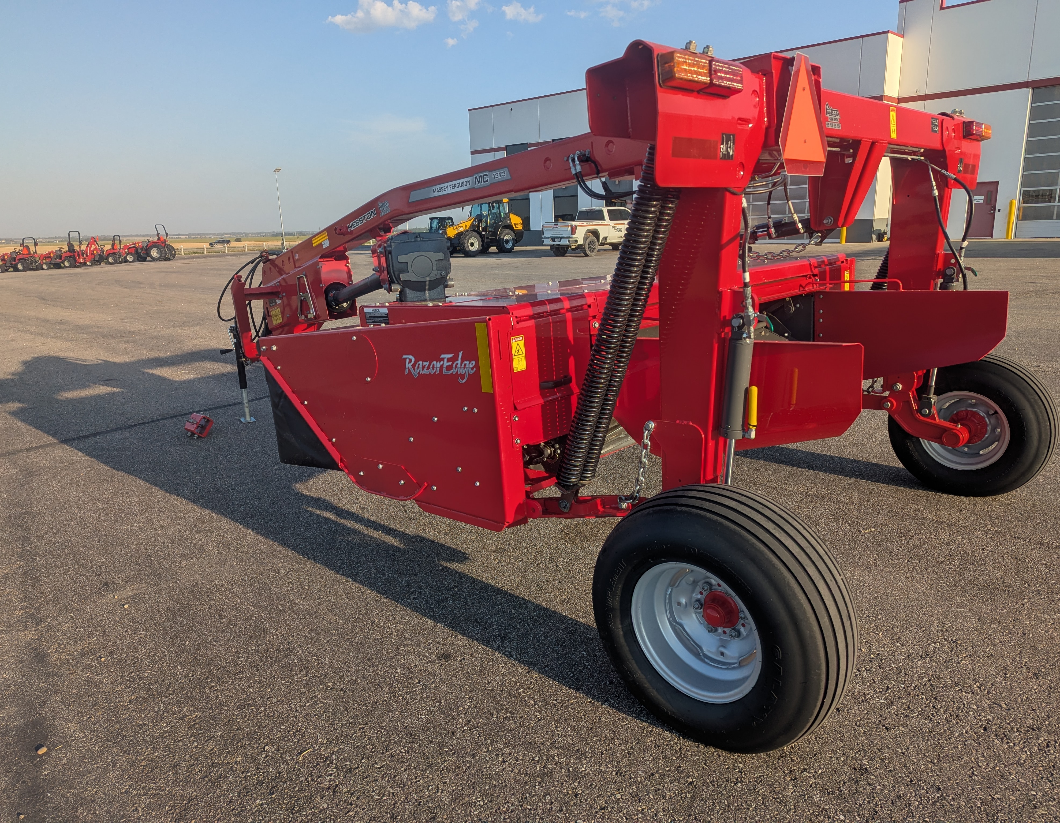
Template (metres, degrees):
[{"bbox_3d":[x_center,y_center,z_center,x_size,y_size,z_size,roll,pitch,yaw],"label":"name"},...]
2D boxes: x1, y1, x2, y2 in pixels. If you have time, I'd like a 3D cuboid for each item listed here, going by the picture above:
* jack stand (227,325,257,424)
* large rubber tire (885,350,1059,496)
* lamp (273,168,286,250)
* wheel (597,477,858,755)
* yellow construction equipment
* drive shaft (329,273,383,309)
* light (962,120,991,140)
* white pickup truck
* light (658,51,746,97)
[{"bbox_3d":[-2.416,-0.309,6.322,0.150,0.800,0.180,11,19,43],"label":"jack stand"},{"bbox_3d":[2.360,0.076,4.062,0.787,0.787,0.330,11,19,43],"label":"large rubber tire"},{"bbox_3d":[-21.253,-17.275,65.172,0.600,6.940,0.600,-9,15,-26],"label":"lamp"},{"bbox_3d":[0.554,0.602,2.246,0.787,0.787,0.335,11,19,43],"label":"wheel"},{"bbox_3d":[-2.796,-9.117,37.656,4.800,2.620,1.900,-13,18,-39],"label":"yellow construction equipment"},{"bbox_3d":[-1.231,-0.882,5.481,0.130,0.130,0.740,-16,4,-44],"label":"drive shaft"},{"bbox_3d":[2.222,-1.391,3.766,0.053,0.082,0.320,11,19,43],"label":"light"},{"bbox_3d":[3.418,-8.444,35.731,2.080,2.050,6.250,11,19,42],"label":"white pickup truck"},{"bbox_3d":[0.447,-0.867,1.955,0.053,0.082,0.325,11,19,43],"label":"light"}]

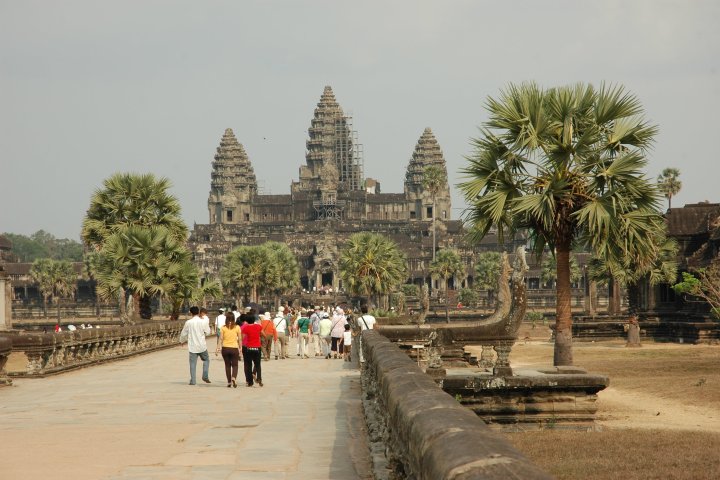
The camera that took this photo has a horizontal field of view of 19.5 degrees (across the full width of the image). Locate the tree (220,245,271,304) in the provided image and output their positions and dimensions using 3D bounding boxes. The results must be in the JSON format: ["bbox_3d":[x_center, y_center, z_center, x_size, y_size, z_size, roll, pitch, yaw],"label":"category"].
[{"bbox_3d":[-14.387,5.805,265.000,6.300,10.470,6.300,0,-2,0],"label":"tree"}]

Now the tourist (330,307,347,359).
[{"bbox_3d":[-0.696,3.021,68.000,0.520,1.640,0.400,0,-2,0],"label":"tourist"}]

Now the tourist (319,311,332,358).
[{"bbox_3d":[-1.090,3.064,67.300,0.450,1.494,0.400,-1,-2,0],"label":"tourist"}]

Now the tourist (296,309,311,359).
[{"bbox_3d":[-1.835,3.051,68.200,0.500,1.590,0.420,0,-2,0],"label":"tourist"}]

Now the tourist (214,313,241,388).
[{"bbox_3d":[-2.806,2.342,44.800,0.530,1.610,0.400,0,-2,0],"label":"tourist"}]

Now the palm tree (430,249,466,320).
[{"bbox_3d":[11.876,6.243,285.000,5.300,10.180,5.300,-1,-2,0],"label":"palm tree"}]

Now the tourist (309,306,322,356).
[{"bbox_3d":[-1.436,3.038,69.800,0.480,1.669,0.420,-1,-2,0],"label":"tourist"}]

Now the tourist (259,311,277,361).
[{"bbox_3d":[-2.900,3.020,66.200,0.540,1.530,0.400,0,-2,0],"label":"tourist"}]

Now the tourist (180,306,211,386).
[{"bbox_3d":[-3.604,2.317,46.000,0.660,1.720,0.520,-1,-2,5],"label":"tourist"}]

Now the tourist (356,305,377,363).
[{"bbox_3d":[0.206,2.759,61.800,0.540,1.704,0.400,-1,-2,0],"label":"tourist"}]

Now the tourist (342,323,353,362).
[{"bbox_3d":[-0.355,3.080,62.600,0.310,1.121,0.270,-1,-2,0],"label":"tourist"}]

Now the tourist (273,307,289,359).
[{"bbox_3d":[-2.550,2.997,67.600,0.500,1.670,0.420,0,-2,0],"label":"tourist"}]

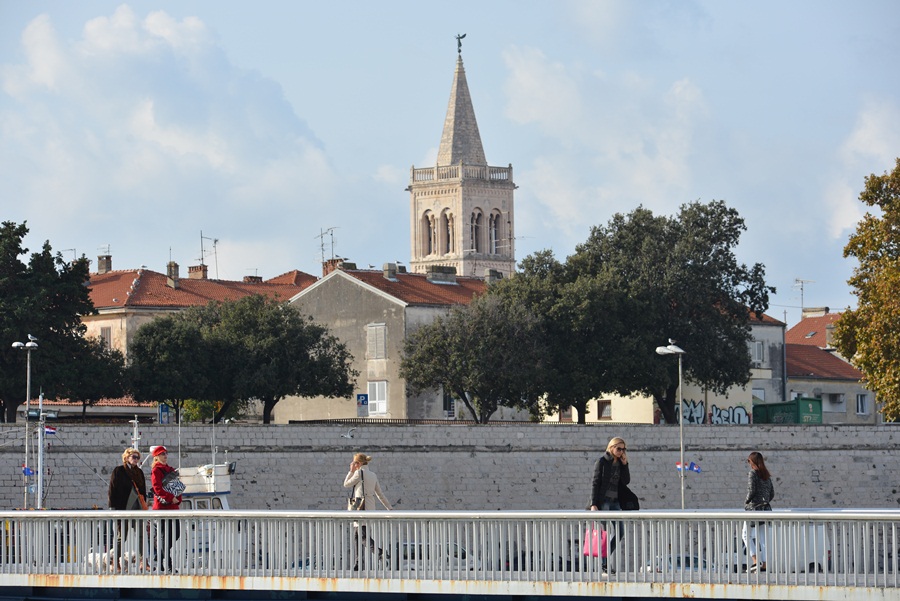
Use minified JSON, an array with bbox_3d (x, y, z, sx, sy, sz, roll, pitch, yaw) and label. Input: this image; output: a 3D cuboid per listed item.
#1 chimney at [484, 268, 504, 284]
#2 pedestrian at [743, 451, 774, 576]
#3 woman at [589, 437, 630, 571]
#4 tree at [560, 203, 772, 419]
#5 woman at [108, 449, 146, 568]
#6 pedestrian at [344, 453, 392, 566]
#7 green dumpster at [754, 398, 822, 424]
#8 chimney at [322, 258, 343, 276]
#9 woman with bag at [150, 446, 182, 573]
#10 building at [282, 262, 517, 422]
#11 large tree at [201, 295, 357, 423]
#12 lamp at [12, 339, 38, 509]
[{"bbox_3d":[2.683,-1.447,256.326,1.000,1.050,0.750,2,-3,-42],"label":"chimney"},{"bbox_3d":[4.160,2.861,57.429,0.380,1.640,0.450,-2,-3,38],"label":"pedestrian"},{"bbox_3d":[2.025,2.582,53.300,0.580,1.730,0.550,2,-4,-45],"label":"woman"},{"bbox_3d":[12.139,0.871,239.204,11.789,13.021,11.200,0,-3,0],"label":"tree"},{"bbox_3d":[-4.408,2.868,58.200,0.420,1.680,0.550,-4,-4,40],"label":"woman"},{"bbox_3d":[-1.159,2.928,59.000,0.680,1.630,0.520,-3,-4,40],"label":"pedestrian"},{"bbox_3d":[15.341,5.822,201.617,3.600,2.200,2.200,-3,-4,30],"label":"green dumpster"},{"bbox_3d":[-6.946,-1.773,251.336,1.150,1.350,0.700,2,-3,-42],"label":"chimney"},{"bbox_3d":[-3.807,2.818,57.200,0.420,1.700,0.480,-3,-4,32],"label":"woman with bag"},{"bbox_3d":[-1.607,3.124,252.776,13.000,9.745,11.600,2,-3,-42],"label":"building"},{"bbox_3d":[-9.651,3.519,239.085,8.594,7.721,8.200,0,-3,0],"label":"large tree"},{"bbox_3d":[-15.956,6.335,158.495,1.000,9.500,1.100,1,-4,-27],"label":"lamp"}]

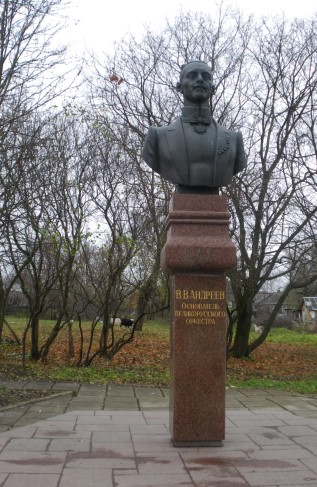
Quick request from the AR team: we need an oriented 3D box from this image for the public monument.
[{"bbox_3d":[0.435,0.010,7.019,1.252,4.543,0.800,1,-6,-4],"label":"public monument"}]

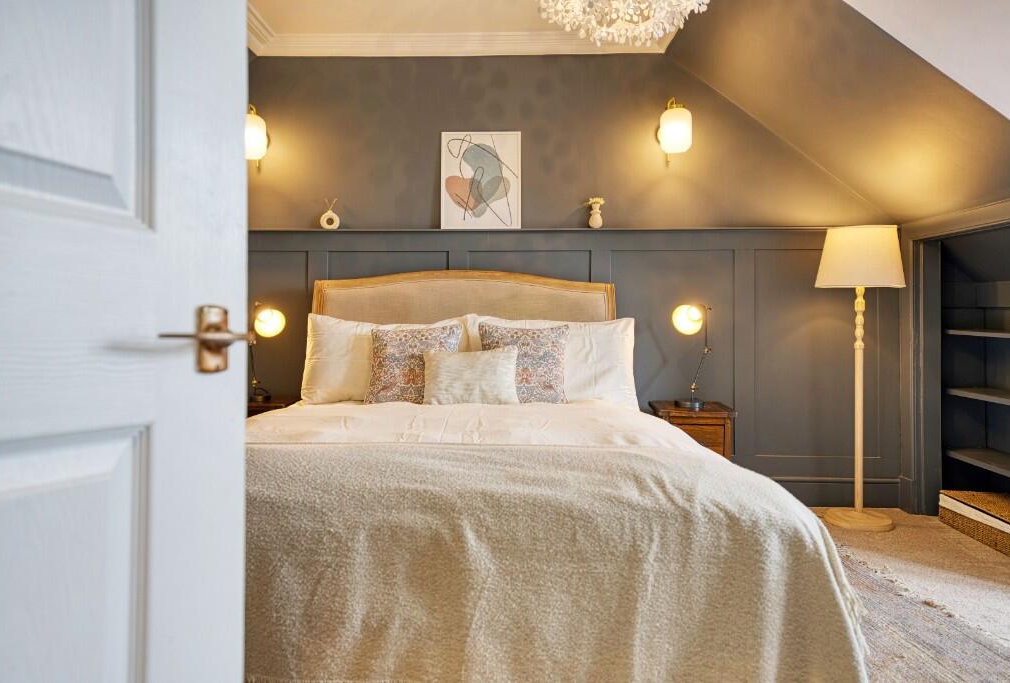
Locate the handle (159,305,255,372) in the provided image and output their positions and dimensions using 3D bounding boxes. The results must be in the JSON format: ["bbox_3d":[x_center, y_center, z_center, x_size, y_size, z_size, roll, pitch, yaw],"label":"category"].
[{"bbox_3d":[-0.334,-0.002,0.745,0.055,0.080,0.145,0,0,21],"label":"handle"}]

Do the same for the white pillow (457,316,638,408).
[{"bbox_3d":[0.236,0.106,3.430,0.860,0.460,0.190,-1,-22,3],"label":"white pillow"}]

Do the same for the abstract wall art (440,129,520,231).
[{"bbox_3d":[-0.128,-0.868,3.680,0.430,0.530,0.030,0,-3,2],"label":"abstract wall art"}]

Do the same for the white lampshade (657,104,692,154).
[{"bbox_3d":[0.882,-1.085,3.520,0.165,0.240,0.165,0,0,2],"label":"white lampshade"}]

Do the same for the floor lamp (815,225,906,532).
[{"bbox_3d":[1.757,0.161,3.385,0.450,1.465,0.450,0,0,2],"label":"floor lamp"}]

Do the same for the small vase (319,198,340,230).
[{"bbox_3d":[-0.956,-0.692,3.720,0.108,0.170,0.050,0,0,2],"label":"small vase"}]

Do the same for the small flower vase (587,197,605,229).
[{"bbox_3d":[0.491,-0.693,3.670,0.095,0.170,0.090,0,0,2],"label":"small flower vase"}]

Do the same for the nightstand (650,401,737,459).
[{"bbox_3d":[0.930,0.614,3.470,0.390,0.555,0.380,0,0,2],"label":"nightstand"}]

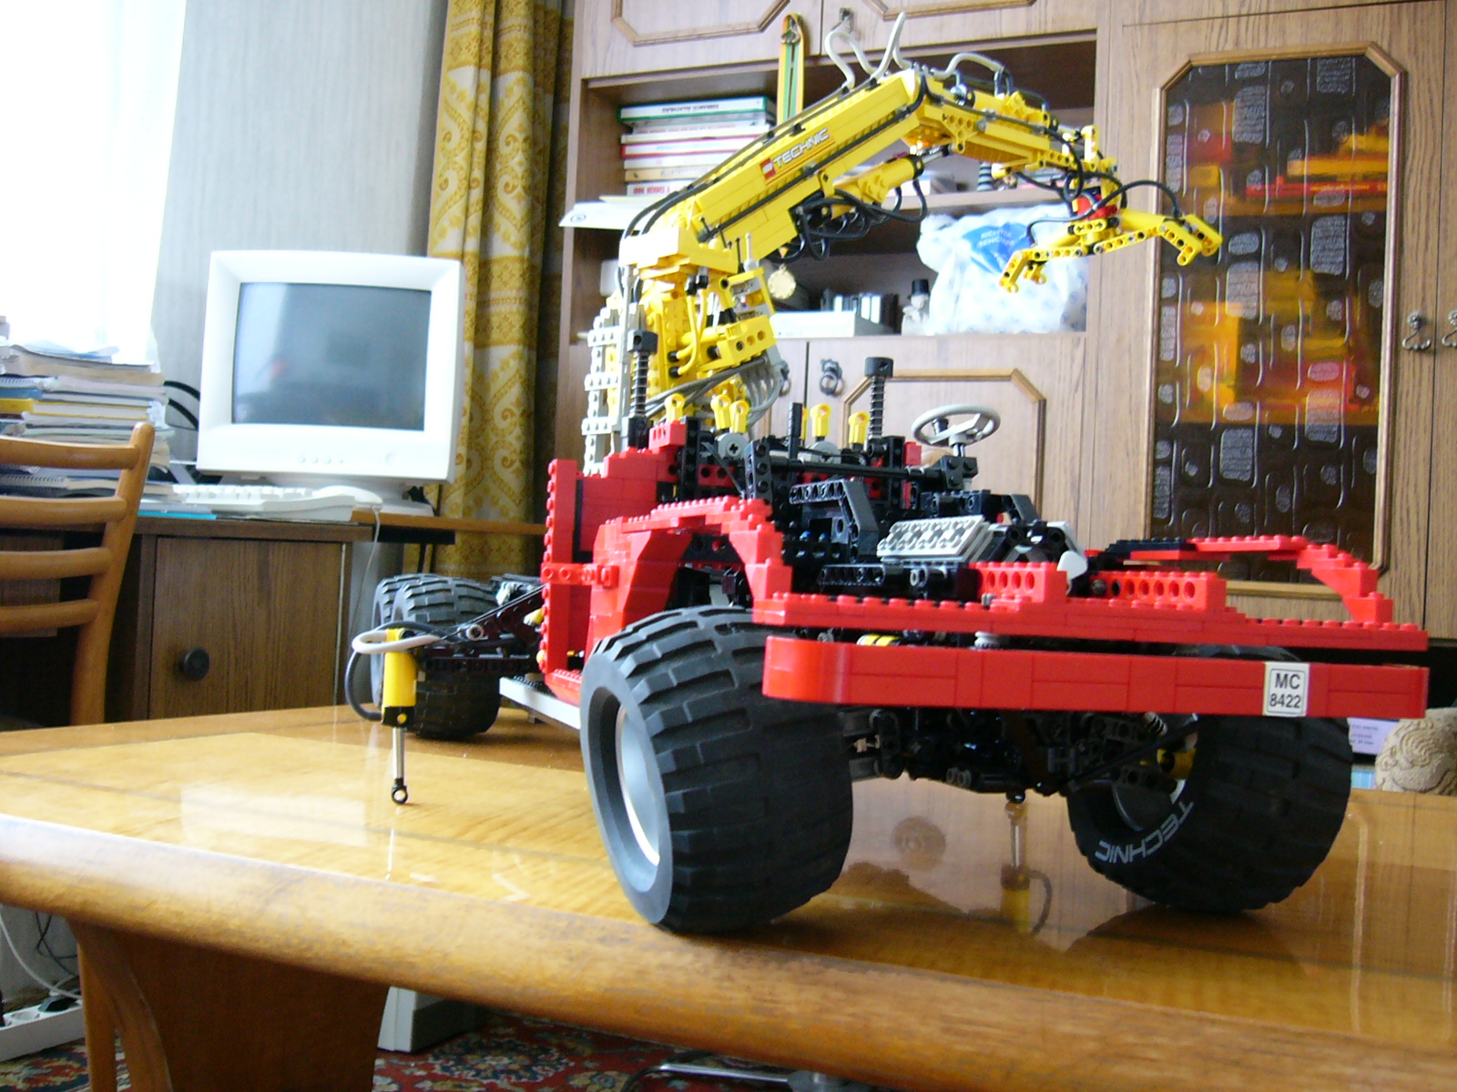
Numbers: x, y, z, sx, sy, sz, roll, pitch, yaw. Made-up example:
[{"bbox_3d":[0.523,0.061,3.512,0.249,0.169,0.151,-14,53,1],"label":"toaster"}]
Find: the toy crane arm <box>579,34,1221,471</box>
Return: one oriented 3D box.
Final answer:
[{"bbox_3d":[0.117,-0.160,0.910,0.448,0.302,0.127,4,-2,-38],"label":"toy crane arm"}]

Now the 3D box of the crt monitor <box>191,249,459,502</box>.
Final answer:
[{"bbox_3d":[-0.576,-0.234,2.342,0.370,0.386,0.385,3,-1,2],"label":"crt monitor"}]

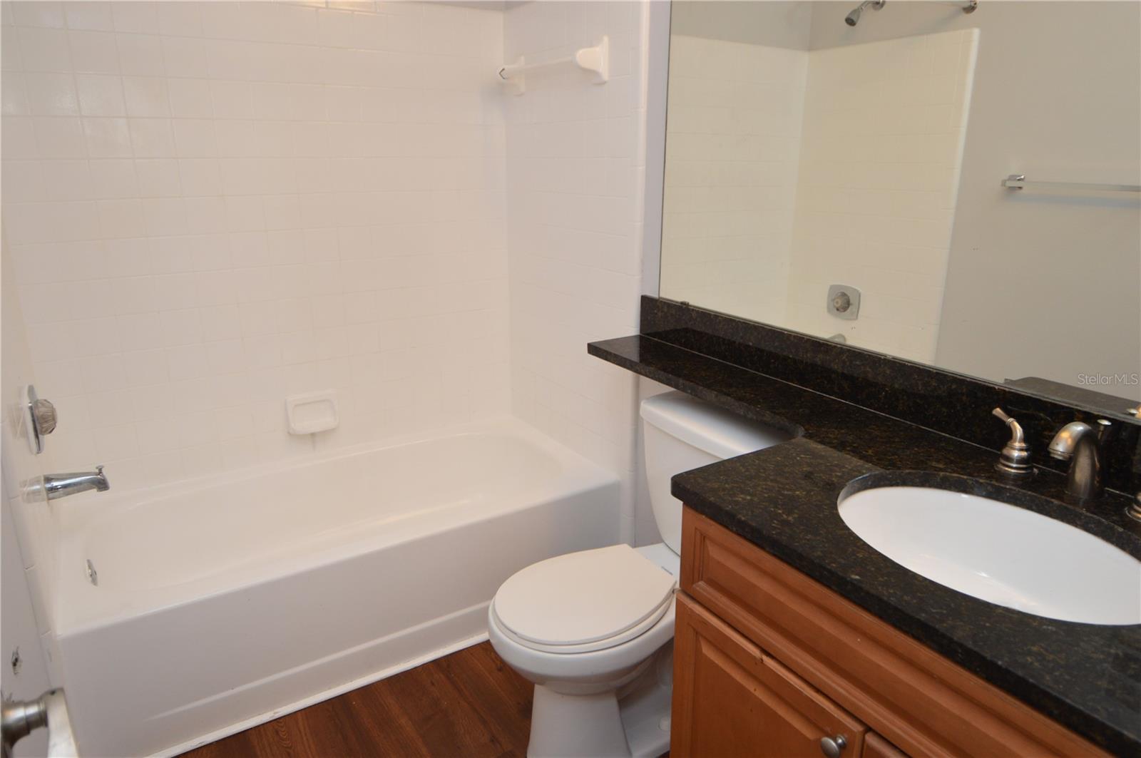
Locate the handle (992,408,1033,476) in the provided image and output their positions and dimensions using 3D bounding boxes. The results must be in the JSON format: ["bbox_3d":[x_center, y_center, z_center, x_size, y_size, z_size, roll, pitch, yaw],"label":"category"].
[{"bbox_3d":[0.732,0.101,1.154,0.053,0.093,0.073,-11,20,-31],"label":"handle"}]

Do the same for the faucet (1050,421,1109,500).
[{"bbox_3d":[0.751,0.119,1.032,0.155,0.132,0.052,-11,20,-31],"label":"faucet"}]

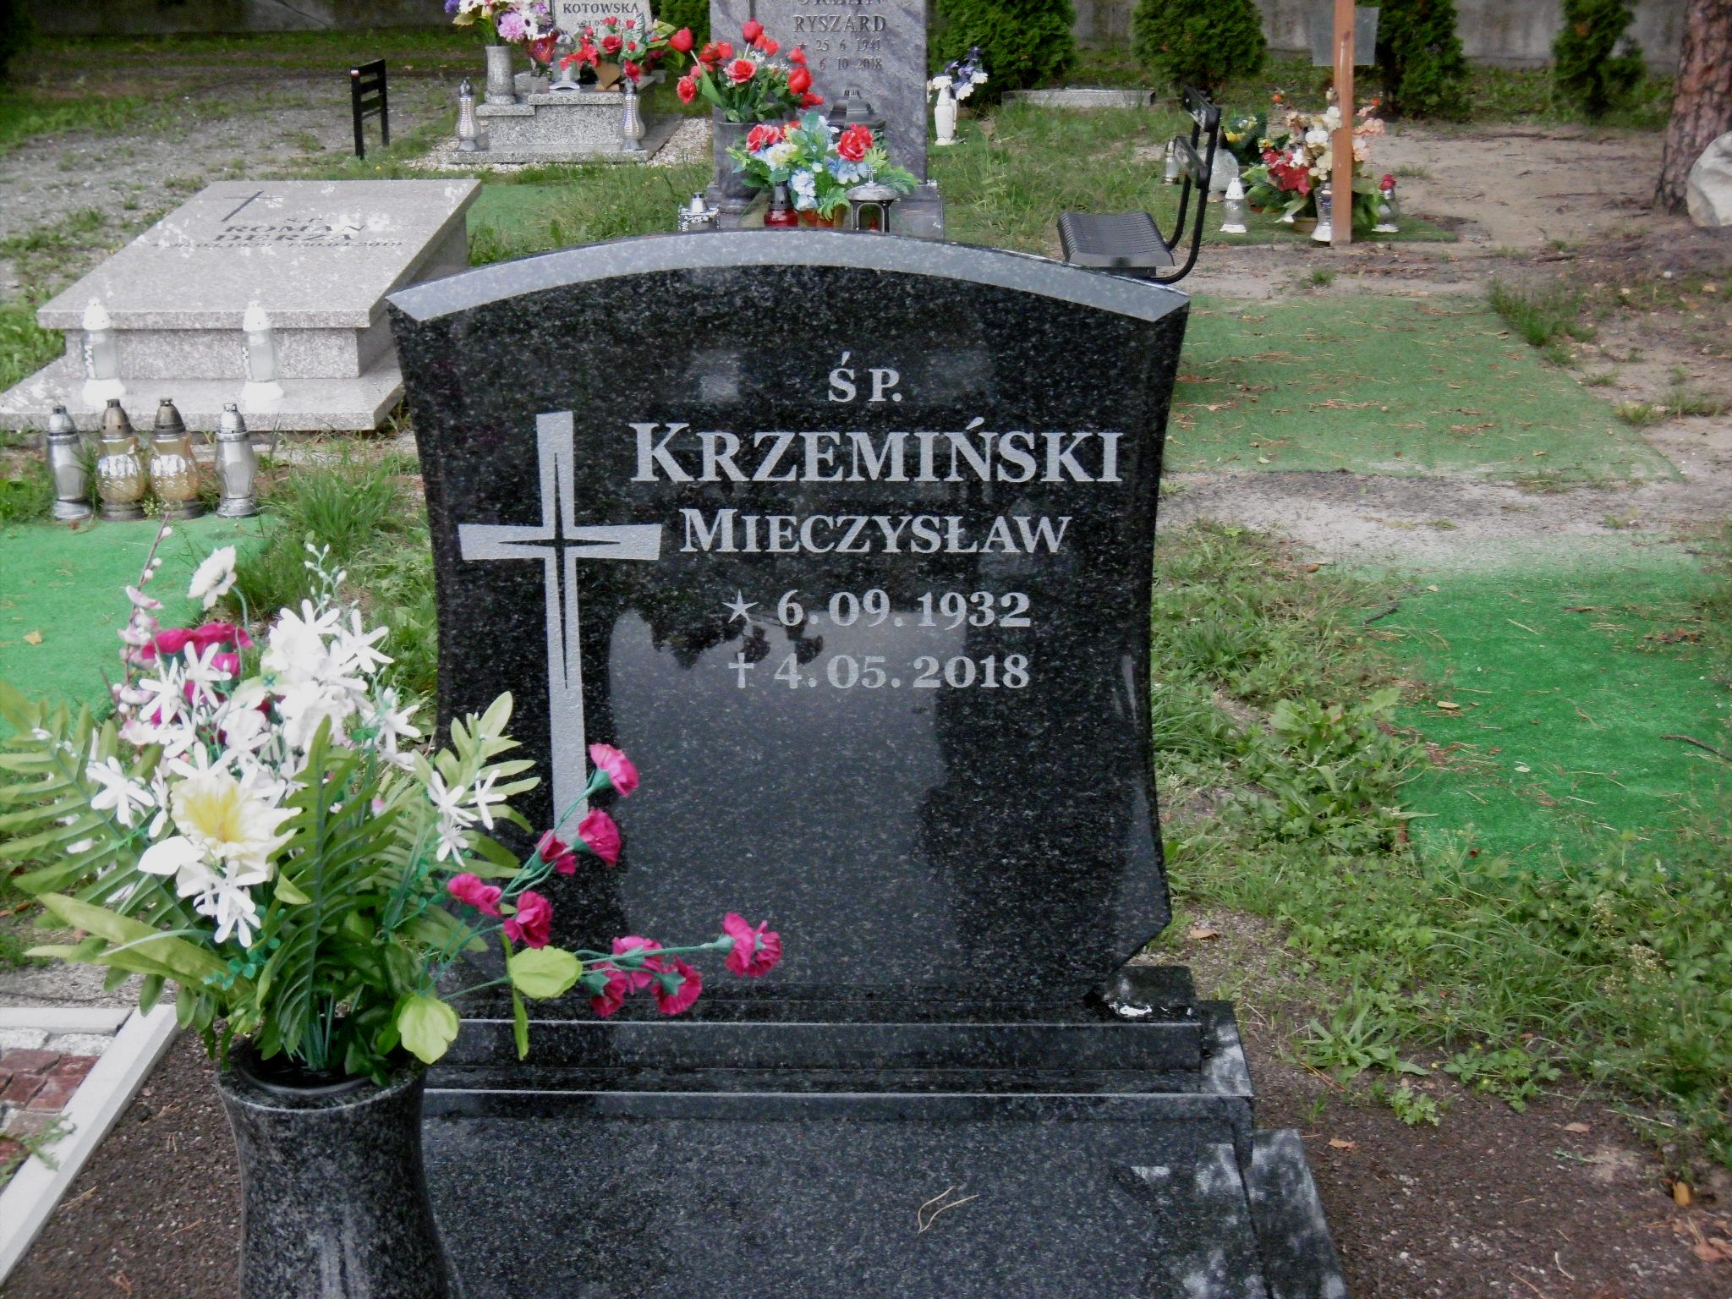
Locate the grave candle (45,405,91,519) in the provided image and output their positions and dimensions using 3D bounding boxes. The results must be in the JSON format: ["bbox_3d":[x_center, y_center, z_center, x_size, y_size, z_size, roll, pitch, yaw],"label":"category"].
[{"bbox_3d":[-1.813,-0.425,6.676,0.101,0.252,0.101,-4,15,-15],"label":"grave candle"}]

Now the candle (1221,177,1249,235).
[{"bbox_3d":[1.460,-1.758,11.679,0.104,0.213,0.104,1,15,7],"label":"candle"}]

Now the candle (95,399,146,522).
[{"bbox_3d":[-1.691,-0.429,6.662,0.111,0.266,0.111,-4,15,-14],"label":"candle"}]

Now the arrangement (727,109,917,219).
[{"bbox_3d":[-0.141,-1.548,9.450,0.603,0.370,0.380,-1,15,-1],"label":"arrangement"}]

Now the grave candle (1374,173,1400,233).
[{"bbox_3d":[2.123,-1.819,12.032,0.103,0.225,0.103,-1,14,0],"label":"grave candle"}]

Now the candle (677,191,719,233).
[{"bbox_3d":[-0.534,-1.381,9.400,0.129,0.155,0.128,-1,15,-3],"label":"candle"}]

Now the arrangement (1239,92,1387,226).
[{"bbox_3d":[1.792,-1.965,11.829,0.586,0.530,0.450,2,15,8],"label":"arrangement"}]

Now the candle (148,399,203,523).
[{"bbox_3d":[-1.566,-0.430,6.658,0.113,0.269,0.113,-4,15,-13],"label":"candle"}]

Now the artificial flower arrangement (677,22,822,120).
[{"bbox_3d":[-0.375,-1.852,9.450,0.465,0.340,0.380,-1,15,-2],"label":"artificial flower arrangement"}]

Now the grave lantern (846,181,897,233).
[{"bbox_3d":[0.017,-1.391,9.380,0.168,0.205,0.160,0,15,0],"label":"grave lantern"}]

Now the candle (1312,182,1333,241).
[{"bbox_3d":[1.785,-1.690,11.393,0.115,0.222,0.115,2,15,9],"label":"candle"}]

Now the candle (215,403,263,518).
[{"bbox_3d":[-1.427,-0.428,6.678,0.099,0.252,0.099,-4,15,-12],"label":"candle"}]

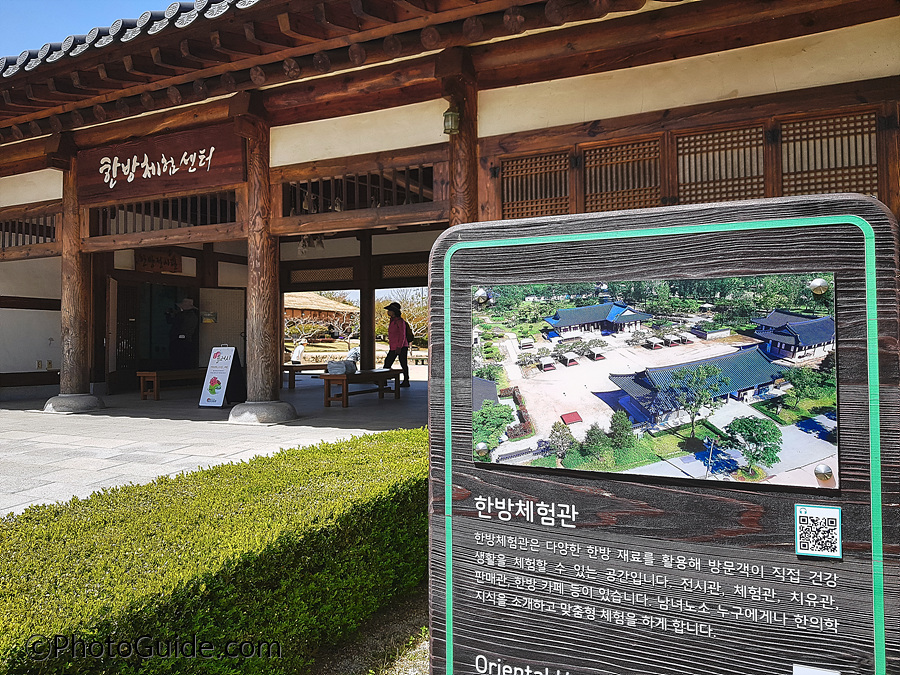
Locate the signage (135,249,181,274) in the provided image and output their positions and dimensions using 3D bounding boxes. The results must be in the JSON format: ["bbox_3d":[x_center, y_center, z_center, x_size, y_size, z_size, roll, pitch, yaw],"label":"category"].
[{"bbox_3d":[-5.376,-1.393,12.504,0.060,0.370,1.043,0,0,25],"label":"signage"}]

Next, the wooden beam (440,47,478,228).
[{"bbox_3d":[0.149,-0.974,6.539,0.387,3.379,0.407,0,-1,25],"label":"wooden beam"}]

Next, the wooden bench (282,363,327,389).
[{"bbox_3d":[-2.684,0.732,13.065,0.400,0.425,1.550,0,0,25],"label":"wooden bench"}]

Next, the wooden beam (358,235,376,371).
[{"bbox_3d":[-1.913,-0.735,15.527,0.265,3.460,0.265,0,-1,25],"label":"wooden beam"}]

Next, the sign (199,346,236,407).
[{"bbox_3d":[-3.115,0.528,9.305,0.356,0.834,0.509,0,-1,25],"label":"sign"}]

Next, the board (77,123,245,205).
[{"bbox_3d":[-3.372,-1.954,7.723,2.621,0.660,0.060,0,0,25],"label":"board"}]

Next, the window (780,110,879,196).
[{"bbox_3d":[2.903,-1.155,5.187,0.655,1.058,0.061,0,-1,25],"label":"window"}]

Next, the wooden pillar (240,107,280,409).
[{"bbox_3d":[-2.002,-0.815,7.248,0.365,2.980,0.365,0,0,0],"label":"wooden pillar"}]

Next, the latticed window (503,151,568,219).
[{"bbox_3d":[0.786,-1.122,6.192,0.663,1.058,0.061,0,-1,25],"label":"latticed window"}]

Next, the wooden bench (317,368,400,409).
[{"bbox_3d":[-1.236,0.726,9.820,0.377,0.443,1.883,0,-1,21],"label":"wooden bench"}]

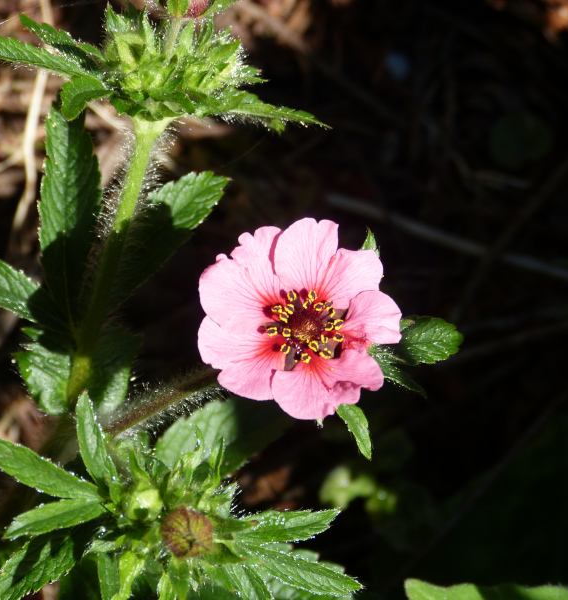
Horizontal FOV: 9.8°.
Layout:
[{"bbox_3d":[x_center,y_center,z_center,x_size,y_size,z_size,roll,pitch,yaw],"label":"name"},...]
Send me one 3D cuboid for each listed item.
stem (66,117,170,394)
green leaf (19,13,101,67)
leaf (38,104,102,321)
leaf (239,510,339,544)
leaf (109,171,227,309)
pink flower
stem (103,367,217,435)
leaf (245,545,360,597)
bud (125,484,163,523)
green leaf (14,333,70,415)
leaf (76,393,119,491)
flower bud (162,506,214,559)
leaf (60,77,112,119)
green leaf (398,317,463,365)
[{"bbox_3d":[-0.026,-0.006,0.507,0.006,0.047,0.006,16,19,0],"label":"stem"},{"bbox_3d":[-0.034,-0.039,0.506,0.016,0.003,0.005,30,45,30],"label":"green leaf"},{"bbox_3d":[-0.033,-0.014,0.514,0.009,0.004,0.036,-4,69,-2],"label":"leaf"},{"bbox_3d":[0.001,0.033,0.491,0.015,0.002,0.004,-11,49,8],"label":"leaf"},{"bbox_3d":[-0.019,-0.010,0.515,0.009,0.004,0.025,31,69,27],"label":"leaf"},{"bbox_3d":[0.002,0.003,0.492,0.029,0.010,0.029,0,81,5],"label":"pink flower"},{"bbox_3d":[-0.018,0.016,0.504,0.020,0.003,0.003,-28,0,17],"label":"stem"},{"bbox_3d":[0.003,0.040,0.494,0.019,0.003,0.006,17,72,-12],"label":"leaf"},{"bbox_3d":[-0.021,0.030,0.496,0.006,0.006,0.006,-2,72,5],"label":"bud"},{"bbox_3d":[-0.037,0.011,0.517,0.009,0.004,0.013,6,67,8],"label":"green leaf"},{"bbox_3d":[-0.028,0.021,0.502,0.005,0.015,0.003,-16,12,-15],"label":"leaf"},{"bbox_3d":[-0.014,0.034,0.488,0.008,0.008,0.008,0,76,-2],"label":"flower bud"},{"bbox_3d":[-0.029,-0.030,0.498,0.008,0.004,0.005,-34,66,-22],"label":"leaf"},{"bbox_3d":[0.021,0.006,0.501,0.012,0.003,0.007,-12,74,0],"label":"green leaf"}]

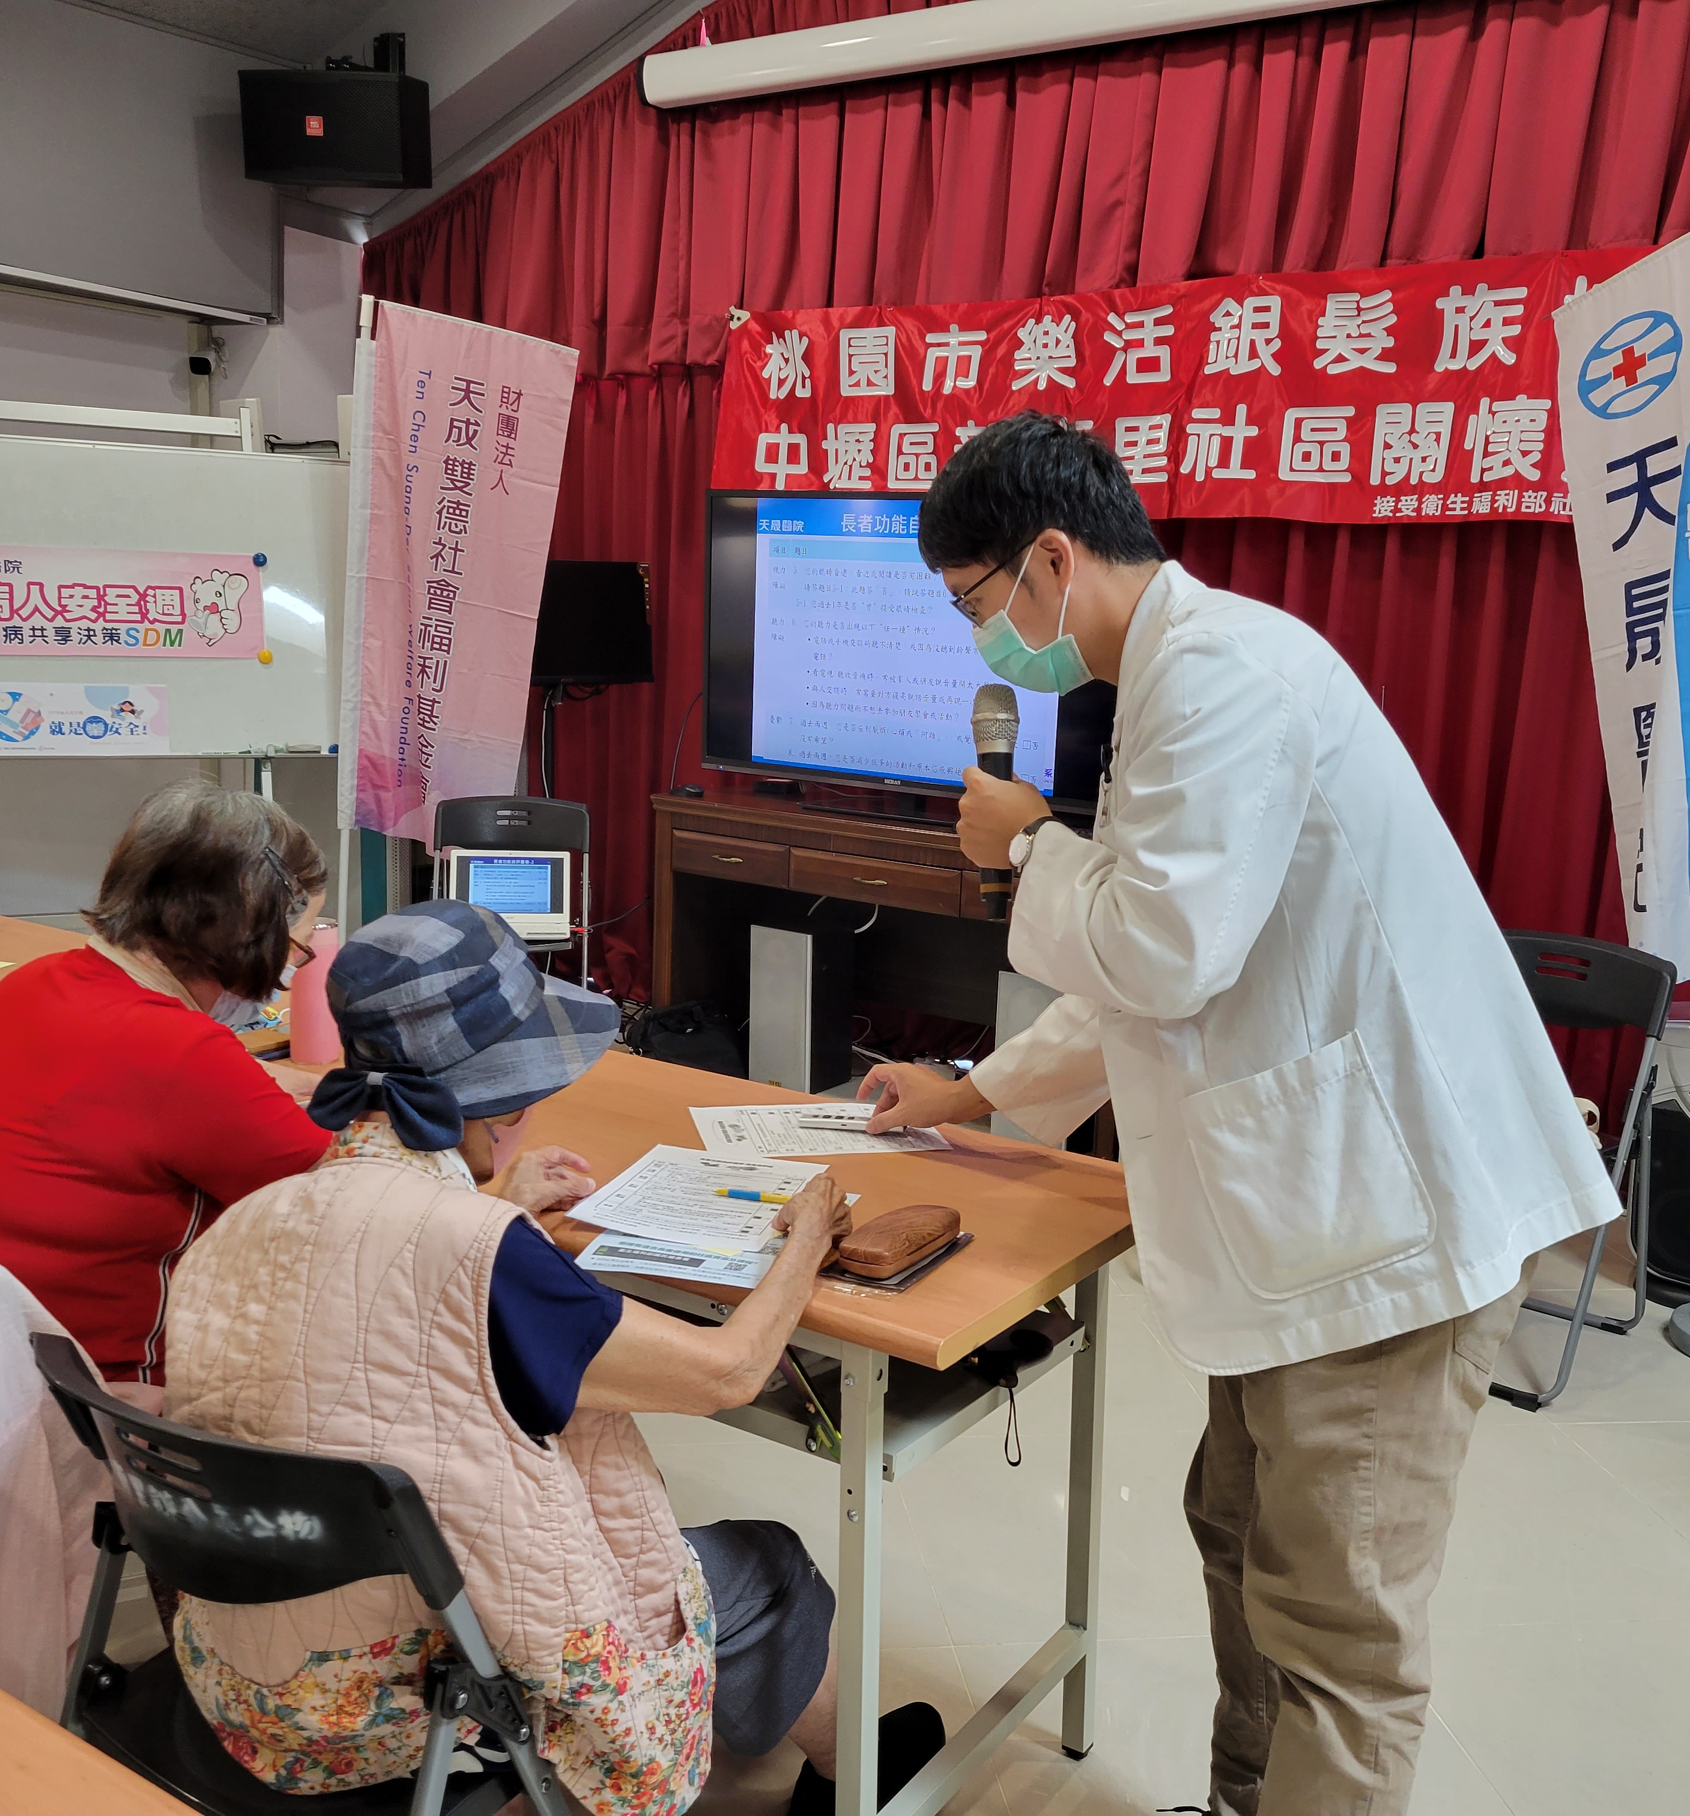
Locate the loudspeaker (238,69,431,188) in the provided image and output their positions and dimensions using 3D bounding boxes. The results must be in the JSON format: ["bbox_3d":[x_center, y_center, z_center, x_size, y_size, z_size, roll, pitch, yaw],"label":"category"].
[{"bbox_3d":[-1.623,-2.465,5.769,0.500,0.305,0.360,1,20,-3],"label":"loudspeaker"}]

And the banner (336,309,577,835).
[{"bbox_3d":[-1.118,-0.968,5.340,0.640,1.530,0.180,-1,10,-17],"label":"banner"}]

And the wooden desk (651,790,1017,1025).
[{"bbox_3d":[0.234,0.147,5.181,1.680,0.820,0.550,9,12,39],"label":"wooden desk"}]

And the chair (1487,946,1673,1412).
[{"bbox_3d":[1.254,0.460,3.556,0.460,0.790,0.560,10,12,39],"label":"chair"}]

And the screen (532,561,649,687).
[{"bbox_3d":[-0.920,-0.914,5.800,0.600,0.370,0.070,1,9,-3],"label":"screen"}]

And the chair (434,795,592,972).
[{"bbox_3d":[-0.959,0.126,5.163,0.460,0.790,0.520,1,9,-6],"label":"chair"}]

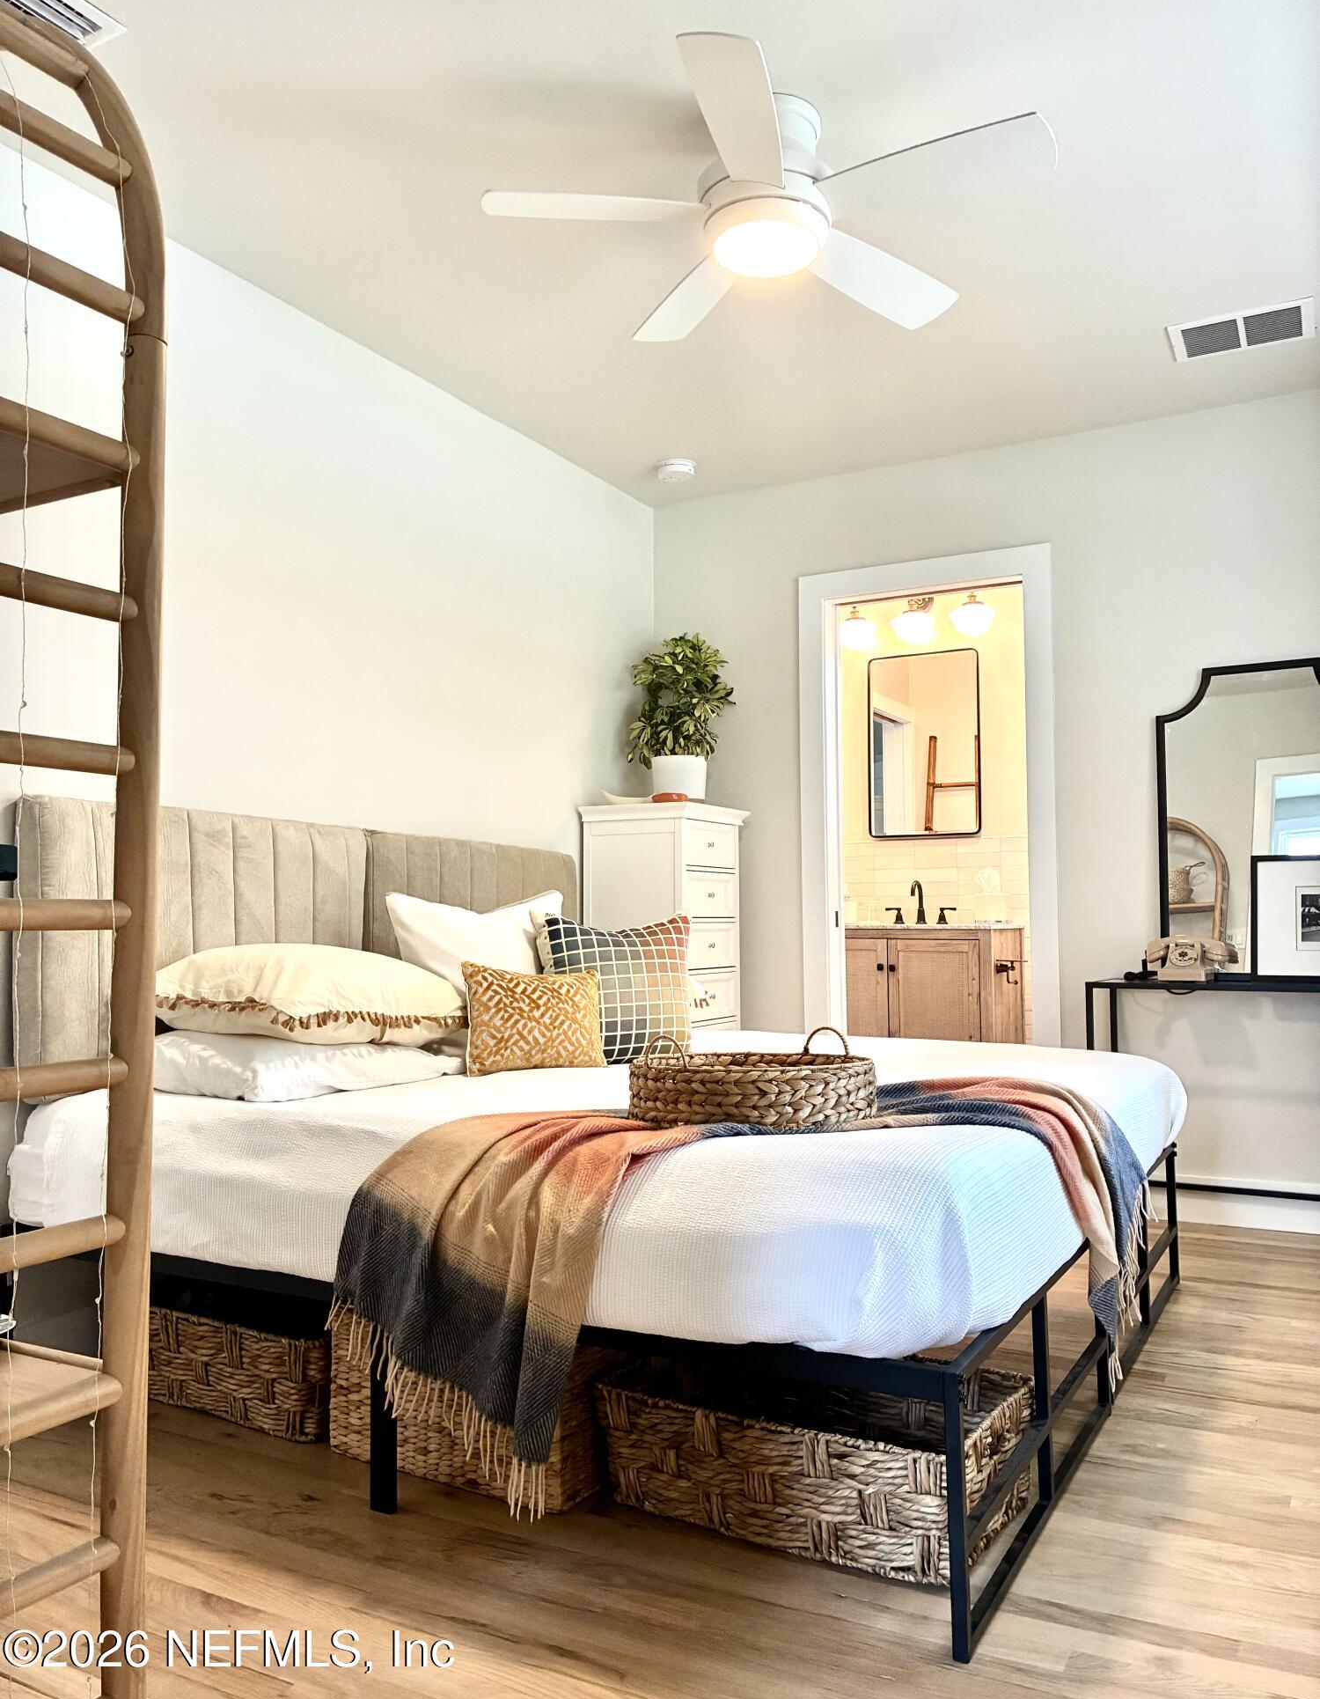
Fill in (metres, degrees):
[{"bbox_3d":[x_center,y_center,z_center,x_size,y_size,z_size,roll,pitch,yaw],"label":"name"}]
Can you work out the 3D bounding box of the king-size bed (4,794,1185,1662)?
[{"bbox_3d":[0.020,0.494,2.986,1.914,1.182,2.006,-2,-4,29],"label":"king-size bed"}]

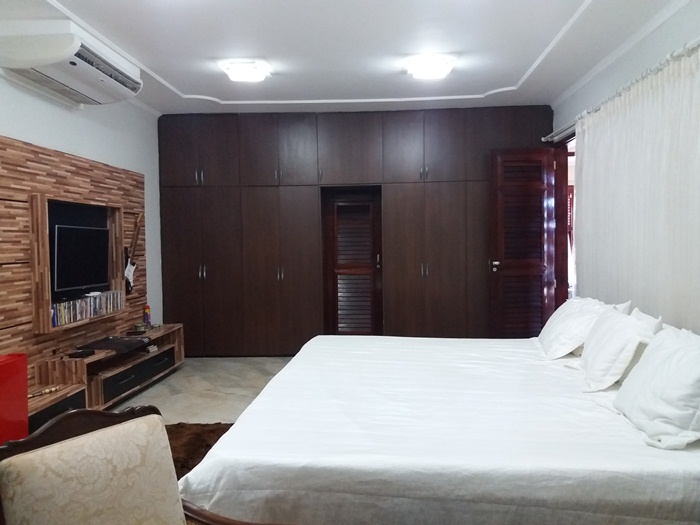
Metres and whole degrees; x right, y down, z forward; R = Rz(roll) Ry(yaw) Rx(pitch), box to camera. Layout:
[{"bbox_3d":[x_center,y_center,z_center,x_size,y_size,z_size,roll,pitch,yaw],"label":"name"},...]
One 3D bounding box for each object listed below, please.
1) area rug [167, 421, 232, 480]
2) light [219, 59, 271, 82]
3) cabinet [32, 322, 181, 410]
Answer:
[{"bbox_3d":[-1.103,1.295,3.489,1.500,0.030,2.000,-1,2,4],"label":"area rug"},{"bbox_3d":[-0.970,-1.742,5.221,0.430,0.120,0.430,-1,2,4],"label":"light"},{"bbox_3d":[-2.225,0.987,5.564,0.444,0.446,2.105,-1,2,4],"label":"cabinet"}]

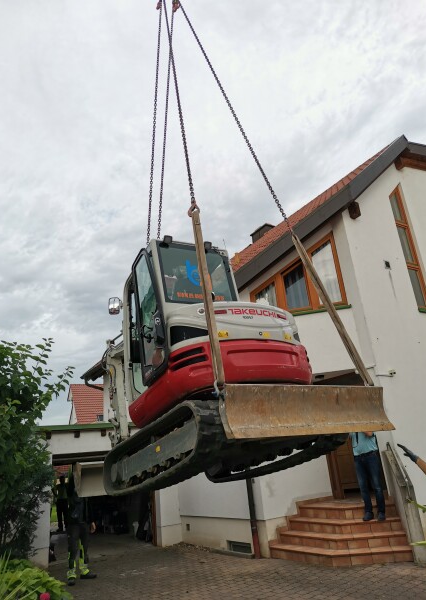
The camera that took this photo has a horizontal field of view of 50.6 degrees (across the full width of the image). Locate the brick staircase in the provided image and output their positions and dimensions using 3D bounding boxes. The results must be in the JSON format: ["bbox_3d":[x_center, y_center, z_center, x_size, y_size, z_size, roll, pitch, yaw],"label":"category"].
[{"bbox_3d":[2.136,4.058,7.958,2.300,0.720,2.200,-9,-21,10],"label":"brick staircase"}]

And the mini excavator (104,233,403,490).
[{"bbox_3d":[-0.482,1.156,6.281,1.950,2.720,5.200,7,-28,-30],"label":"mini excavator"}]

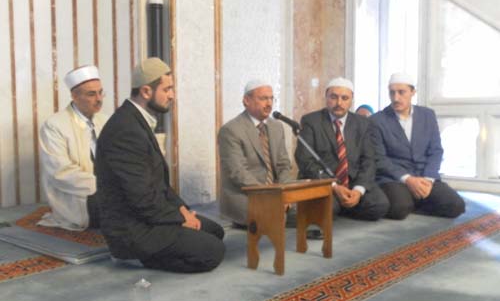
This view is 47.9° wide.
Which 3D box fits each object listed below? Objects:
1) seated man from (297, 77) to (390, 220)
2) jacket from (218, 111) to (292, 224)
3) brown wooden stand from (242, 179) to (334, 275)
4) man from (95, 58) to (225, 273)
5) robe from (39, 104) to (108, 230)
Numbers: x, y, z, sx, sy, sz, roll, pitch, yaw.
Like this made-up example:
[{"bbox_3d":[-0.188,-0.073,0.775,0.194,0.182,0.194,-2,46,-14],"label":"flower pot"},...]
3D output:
[{"bbox_3d":[0.610,-0.032,3.806,0.570,0.930,0.640,-1,4,-12],"label":"seated man"},{"bbox_3d":[0.035,0.095,3.554,0.500,0.670,0.440,-3,5,-40],"label":"jacket"},{"bbox_3d":[0.188,0.329,2.575,0.214,0.373,0.445,3,5,39],"label":"brown wooden stand"},{"bbox_3d":[-0.420,0.038,2.638,0.660,0.945,0.540,0,4,-6],"label":"man"},{"bbox_3d":[-1.050,0.079,3.493,0.500,0.750,0.520,3,5,38],"label":"robe"}]

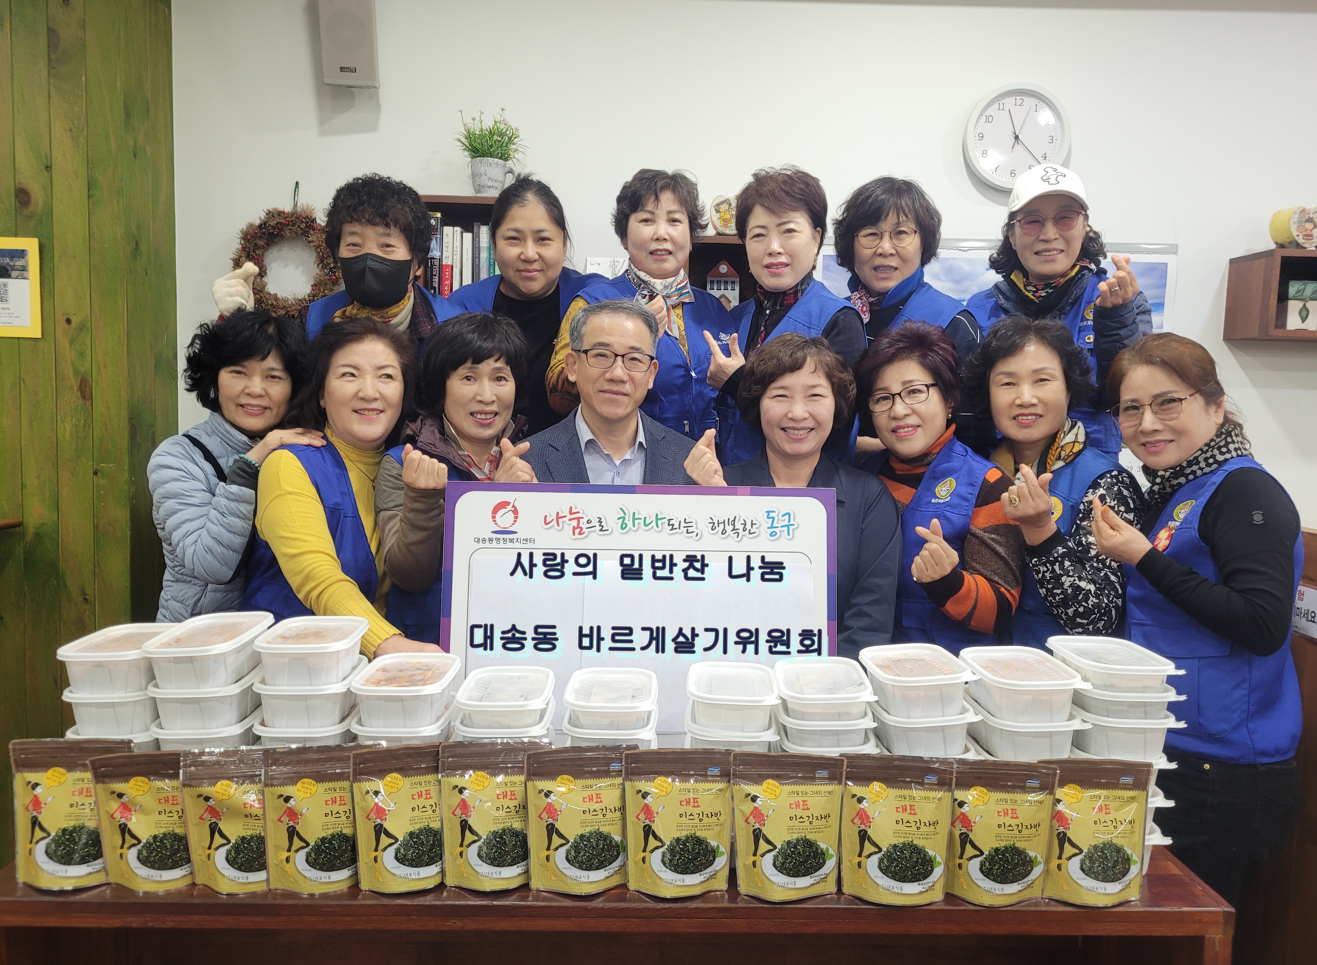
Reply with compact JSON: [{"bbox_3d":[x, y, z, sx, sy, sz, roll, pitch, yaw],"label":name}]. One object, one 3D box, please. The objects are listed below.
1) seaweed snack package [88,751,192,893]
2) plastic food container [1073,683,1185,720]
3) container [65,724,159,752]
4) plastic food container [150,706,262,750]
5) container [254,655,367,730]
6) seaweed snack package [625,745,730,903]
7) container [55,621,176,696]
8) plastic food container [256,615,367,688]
[{"bbox_3d":[-0.639,0.428,1.257,0.138,0.178,0.045,0,11,-8],"label":"seaweed snack package"},{"bbox_3d":[0.701,0.321,1.544,0.140,0.042,0.202,1,4,-4],"label":"plastic food container"},{"bbox_3d":[-0.755,0.363,1.425,0.130,0.058,0.182,1,5,-3],"label":"container"},{"bbox_3d":[-0.621,0.353,1.387,0.130,0.058,0.182,2,5,2],"label":"plastic food container"},{"bbox_3d":[-0.480,0.289,1.377,0.124,0.060,0.183,1,4,-4],"label":"container"},{"bbox_3d":[0.028,0.435,1.273,0.138,0.186,0.045,1,4,-4],"label":"seaweed snack package"},{"bbox_3d":[-0.751,0.249,1.419,0.131,0.058,0.183,1,5,-2],"label":"container"},{"bbox_3d":[-0.517,0.252,1.488,0.134,0.061,0.202,1,4,-4],"label":"plastic food container"}]

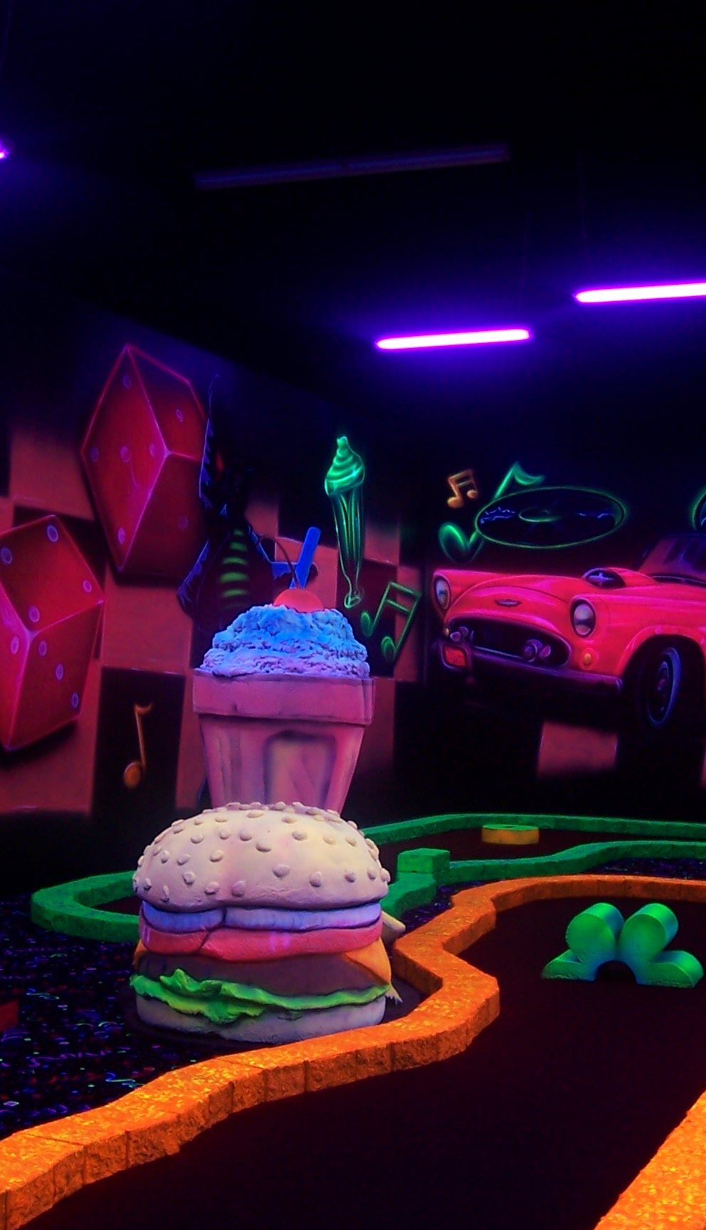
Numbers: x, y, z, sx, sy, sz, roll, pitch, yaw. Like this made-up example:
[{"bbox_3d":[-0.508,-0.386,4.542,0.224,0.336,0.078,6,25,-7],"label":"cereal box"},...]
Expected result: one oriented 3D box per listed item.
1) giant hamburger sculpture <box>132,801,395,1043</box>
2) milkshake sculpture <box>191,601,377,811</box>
[{"bbox_3d":[-0.275,0.920,4.953,0.810,0.660,0.790,2,-3,-3],"label":"giant hamburger sculpture"},{"bbox_3d":[-0.280,0.638,6.172,0.690,1.370,0.670,2,-3,-2],"label":"milkshake sculpture"}]

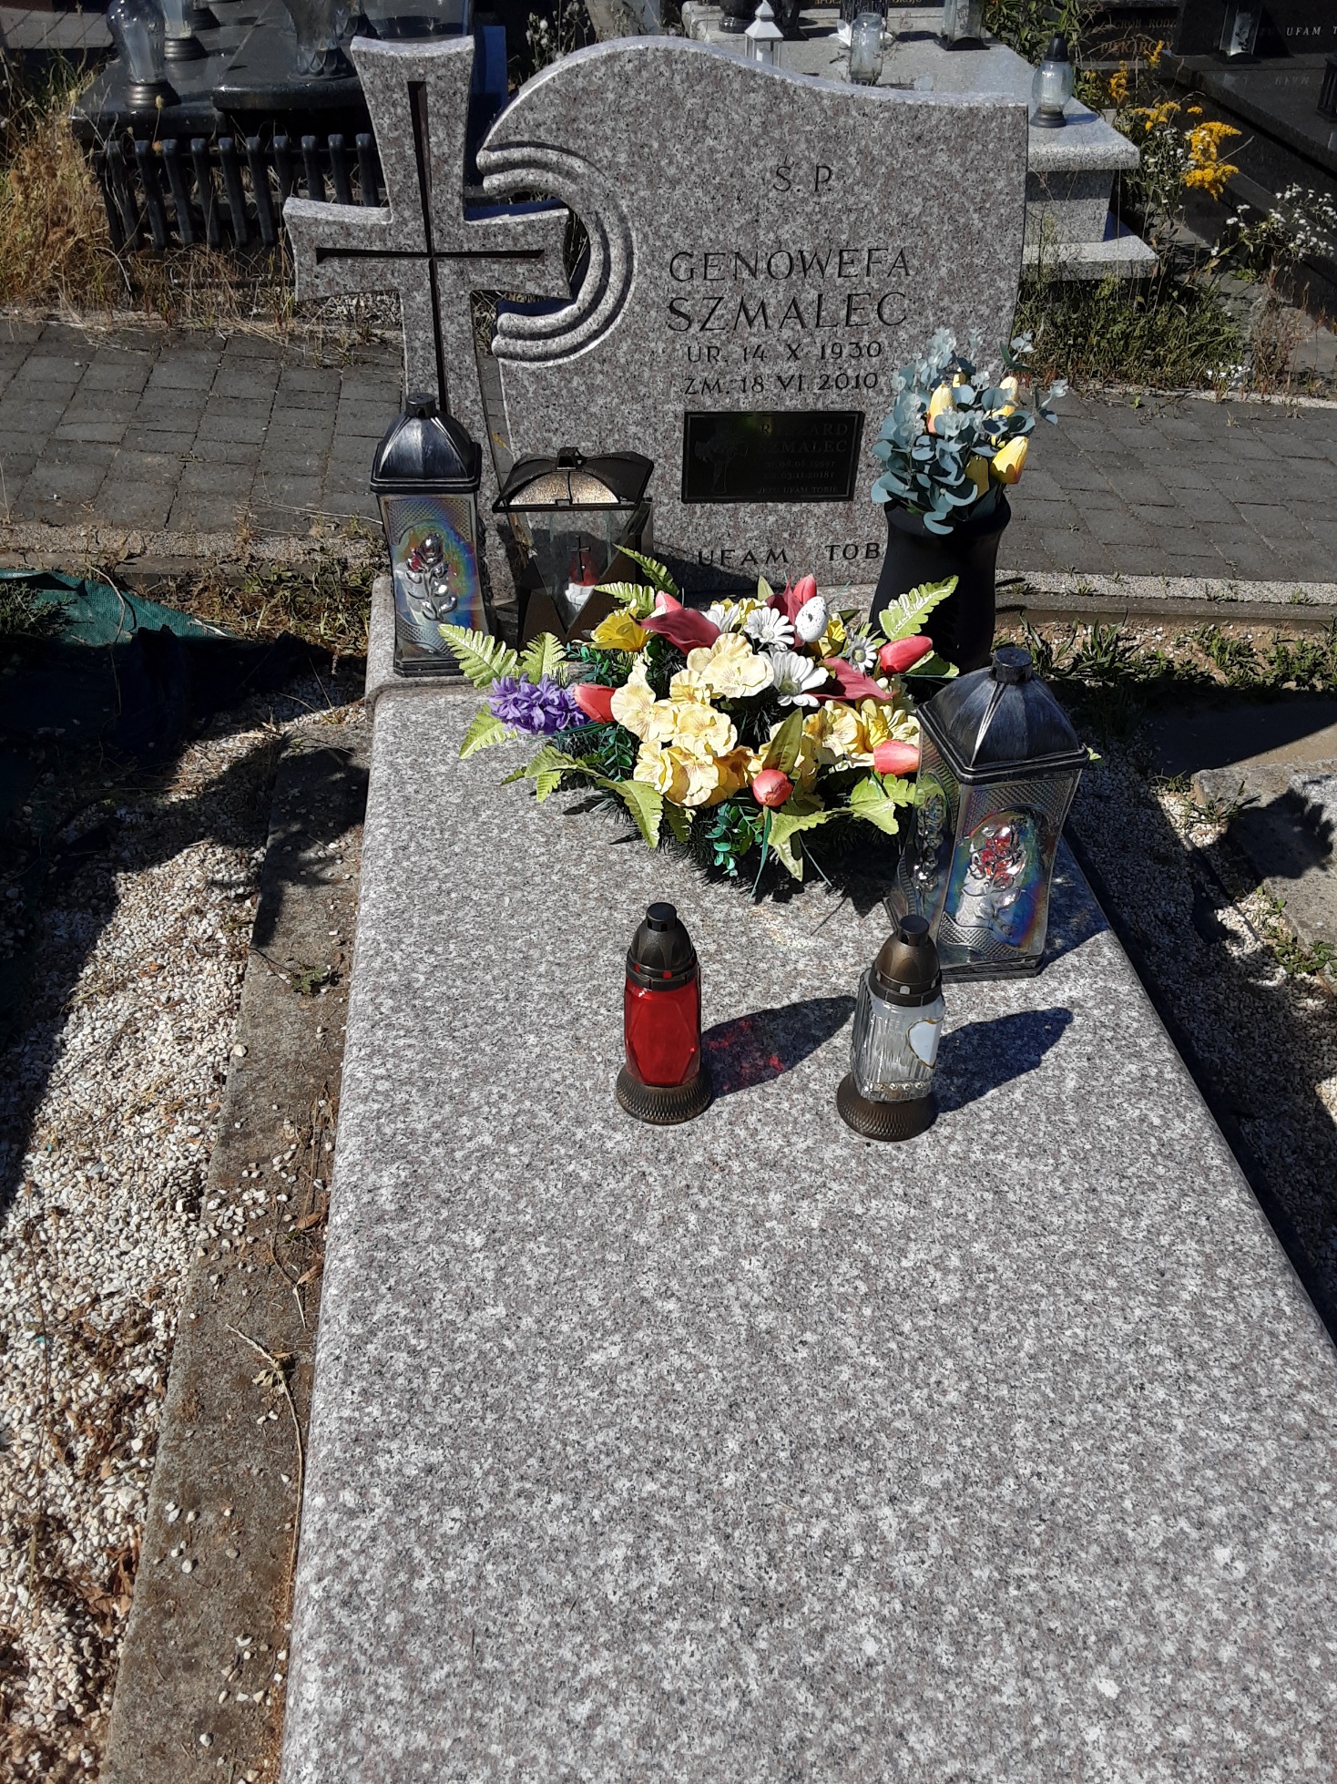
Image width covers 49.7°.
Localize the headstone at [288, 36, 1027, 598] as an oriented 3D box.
[{"bbox_3d":[-0.002,-0.714,1.871,0.912,0.674,0.084,-3,39,-6],"label":"headstone"}]

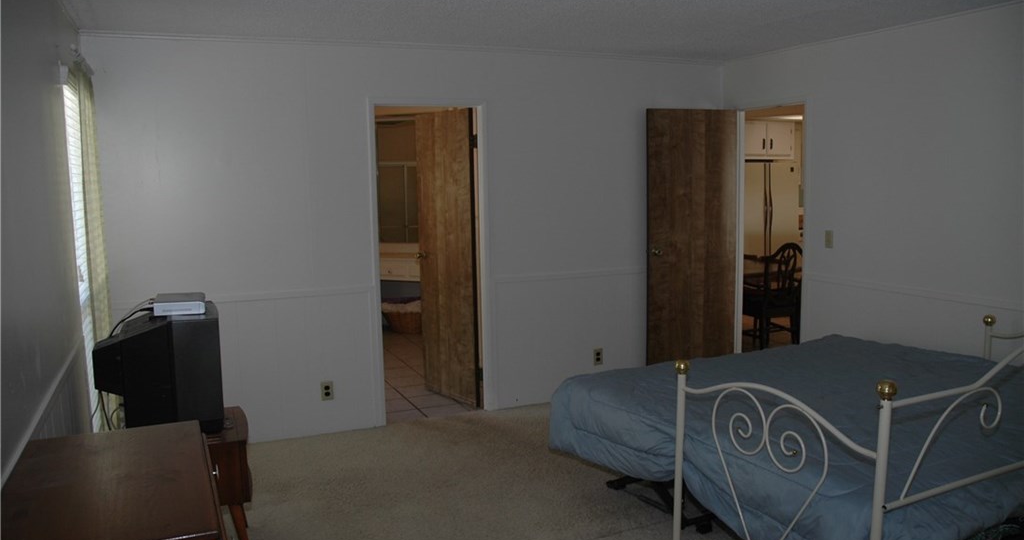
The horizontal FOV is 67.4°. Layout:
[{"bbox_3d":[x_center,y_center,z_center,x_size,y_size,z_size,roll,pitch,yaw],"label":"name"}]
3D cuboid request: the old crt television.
[{"bbox_3d":[-1.495,0.421,3.261,0.475,0.475,0.510,-4,8,-22],"label":"old crt television"}]

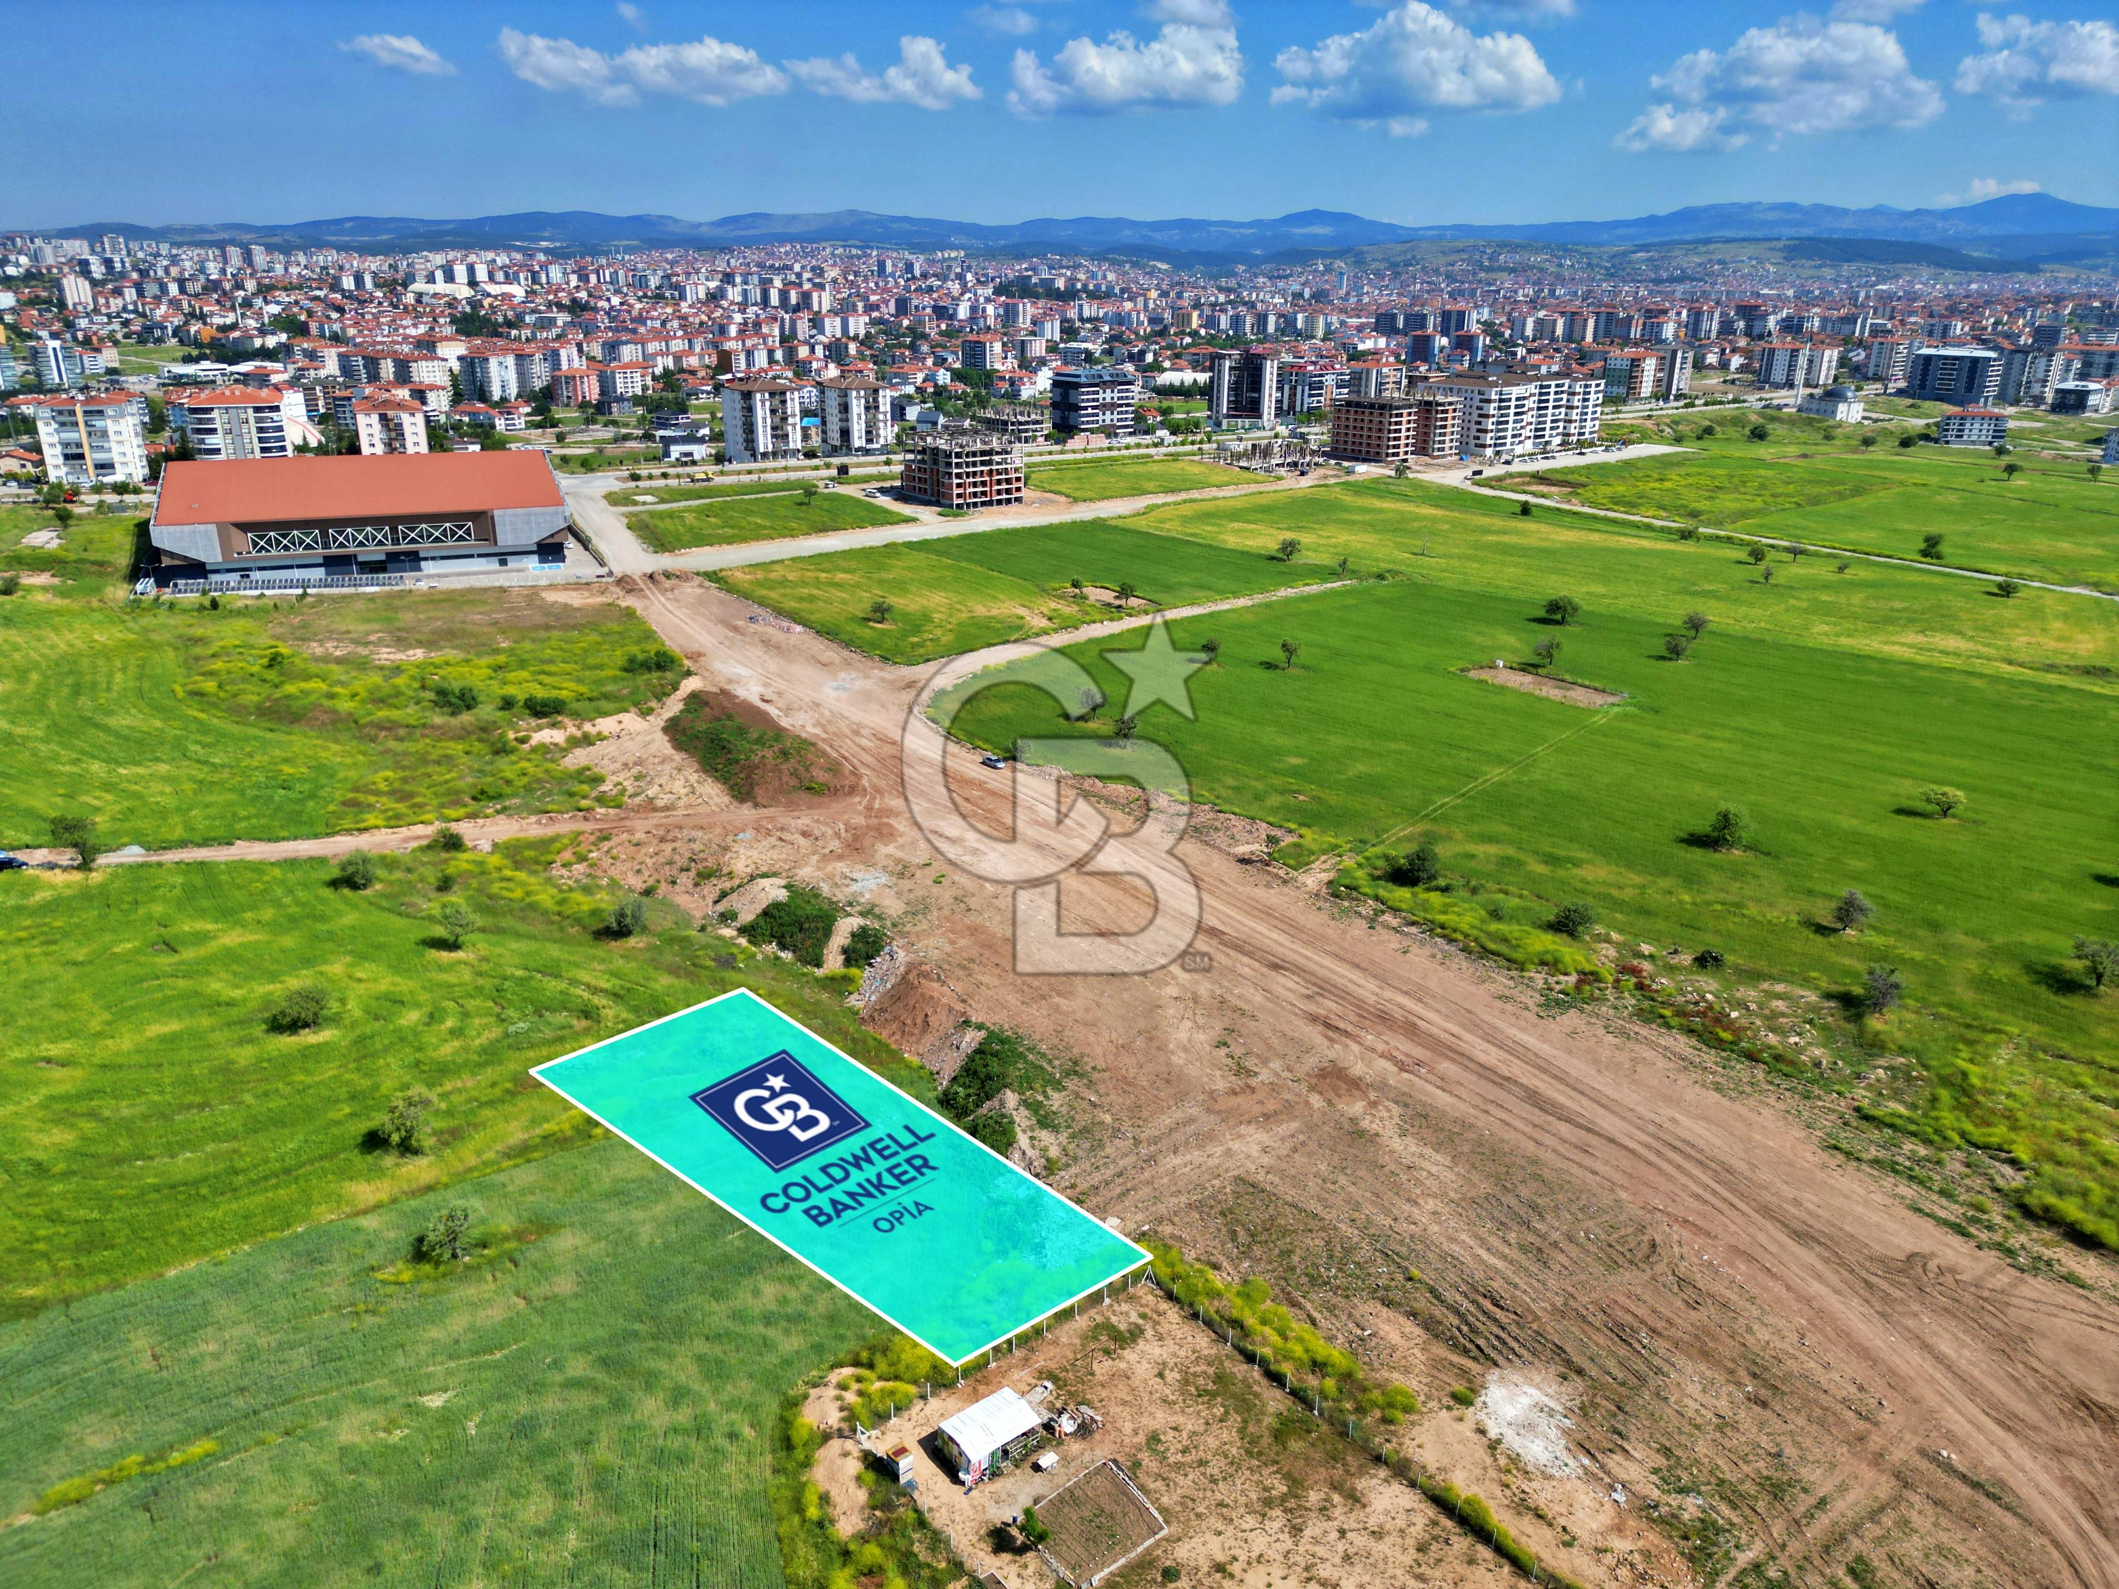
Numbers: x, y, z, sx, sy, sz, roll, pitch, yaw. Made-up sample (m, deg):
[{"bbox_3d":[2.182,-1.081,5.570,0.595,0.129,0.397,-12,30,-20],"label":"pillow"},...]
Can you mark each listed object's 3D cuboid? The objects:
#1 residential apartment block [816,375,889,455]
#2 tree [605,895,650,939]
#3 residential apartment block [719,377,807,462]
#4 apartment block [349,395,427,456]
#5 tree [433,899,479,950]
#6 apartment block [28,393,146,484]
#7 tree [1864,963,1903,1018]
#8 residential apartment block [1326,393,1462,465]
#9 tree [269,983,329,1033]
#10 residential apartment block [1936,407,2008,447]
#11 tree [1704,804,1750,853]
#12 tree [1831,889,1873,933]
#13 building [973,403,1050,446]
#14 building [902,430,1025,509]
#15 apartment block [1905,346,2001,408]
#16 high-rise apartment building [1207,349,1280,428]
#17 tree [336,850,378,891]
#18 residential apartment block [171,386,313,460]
[{"bbox_3d":[-77.022,-143.756,556.295,16.400,26.800,23.500,-15,25,-36],"label":"residential apartment block"},{"bbox_3d":[-52.406,14.549,177.541,4.300,4.100,4.300,0,20,0],"label":"tree"},{"bbox_3d":[-113.009,-142.813,558.201,19.862,28.708,23.953,-18,27,-41],"label":"residential apartment block"},{"bbox_3d":[-217.806,-118.435,480.077,20.400,21.600,25.000,-8,22,-23],"label":"apartment block"},{"bbox_3d":[-67.636,14.632,164.685,4.700,5.600,4.700,1,20,0],"label":"tree"},{"bbox_3d":[-291.388,-107.881,443.490,24.071,25.279,12.084,-4,21,-11],"label":"apartment block"},{"bbox_3d":[86.432,20.562,154.196,4.100,5.600,4.100,1,20,0],"label":"tree"},{"bbox_3d":[137.700,-150.674,598.483,46.500,24.300,28.400,-15,25,-37],"label":"residential apartment block"},{"bbox_3d":[-75.260,21.200,145.840,5.600,4.900,5.600,-11,24,-28],"label":"tree"},{"bbox_3d":[462.980,-186.490,745.190,27.000,17.000,12.500,6,21,13],"label":"residential apartment block"},{"bbox_3d":[93.979,4.702,205.444,4.700,5.500,4.700,0,20,0],"label":"tree"},{"bbox_3d":[94.029,13.744,173.999,4.700,5.200,4.700,1,20,0],"label":"tree"},{"bbox_3d":[-19.096,-153.426,611.757,22.836,12.800,22.437,-17,27,-40],"label":"building"},{"bbox_3d":[-29.042,-99.190,445.802,25.600,19.300,26.200,-15,25,-37],"label":"building"},{"bbox_3d":[552.020,-256.670,907.190,23.000,33.000,42.000,-16,26,-37],"label":"apartment block"},{"bbox_3d":[86.240,-188.690,684.050,27.500,34.000,21.000,11,23,26],"label":"high-rise apartment building"},{"bbox_3d":[-85.939,9.324,179.633,4.700,4.900,4.700,1,20,0],"label":"tree"},{"bbox_3d":[-246.050,-109.160,442.590,28.000,25.000,21.000,-5,21,-15],"label":"residential apartment block"}]

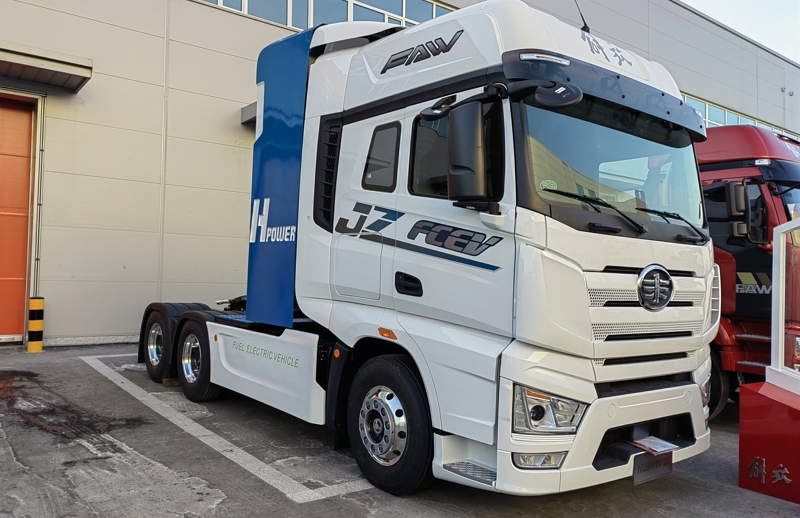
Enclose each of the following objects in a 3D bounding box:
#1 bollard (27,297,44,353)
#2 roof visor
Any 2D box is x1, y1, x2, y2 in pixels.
[{"bbox_3d":[-6.236,1.140,10.714,0.220,0.920,0.220,3,-4,-36],"label":"bollard"},{"bbox_3d":[1.572,-1.090,4.283,2.130,0.270,0.350,3,-1,-37],"label":"roof visor"}]

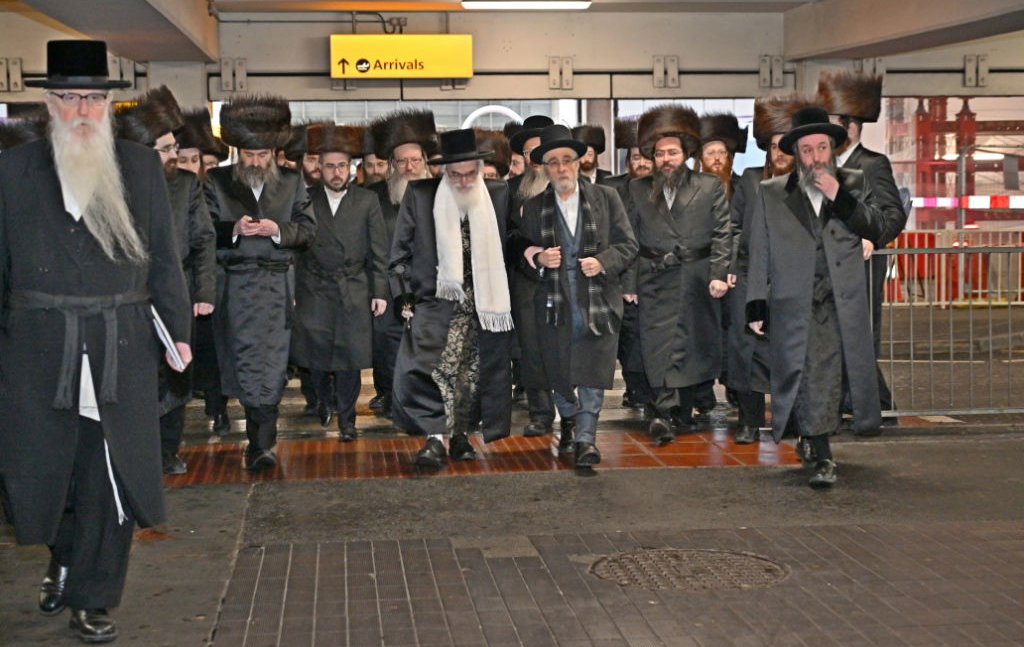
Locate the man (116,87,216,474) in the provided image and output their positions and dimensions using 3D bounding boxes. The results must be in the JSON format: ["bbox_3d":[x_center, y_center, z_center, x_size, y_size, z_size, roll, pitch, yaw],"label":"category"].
[{"bbox_3d":[-1.818,-0.227,8.050,0.570,1.960,0.520,-2,4,-14],"label":"man"}]

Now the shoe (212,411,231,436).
[{"bbox_3d":[-1.766,0.599,9.364,0.110,0.120,0.300,-2,4,-10],"label":"shoe"}]

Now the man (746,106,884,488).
[{"bbox_3d":[1.517,-0.150,7.680,0.680,1.840,0.580,-1,6,-3],"label":"man"}]

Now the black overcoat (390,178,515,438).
[{"bbox_3d":[-0.325,-0.072,8.206,0.660,1.370,0.500,-1,4,-6],"label":"black overcoat"}]

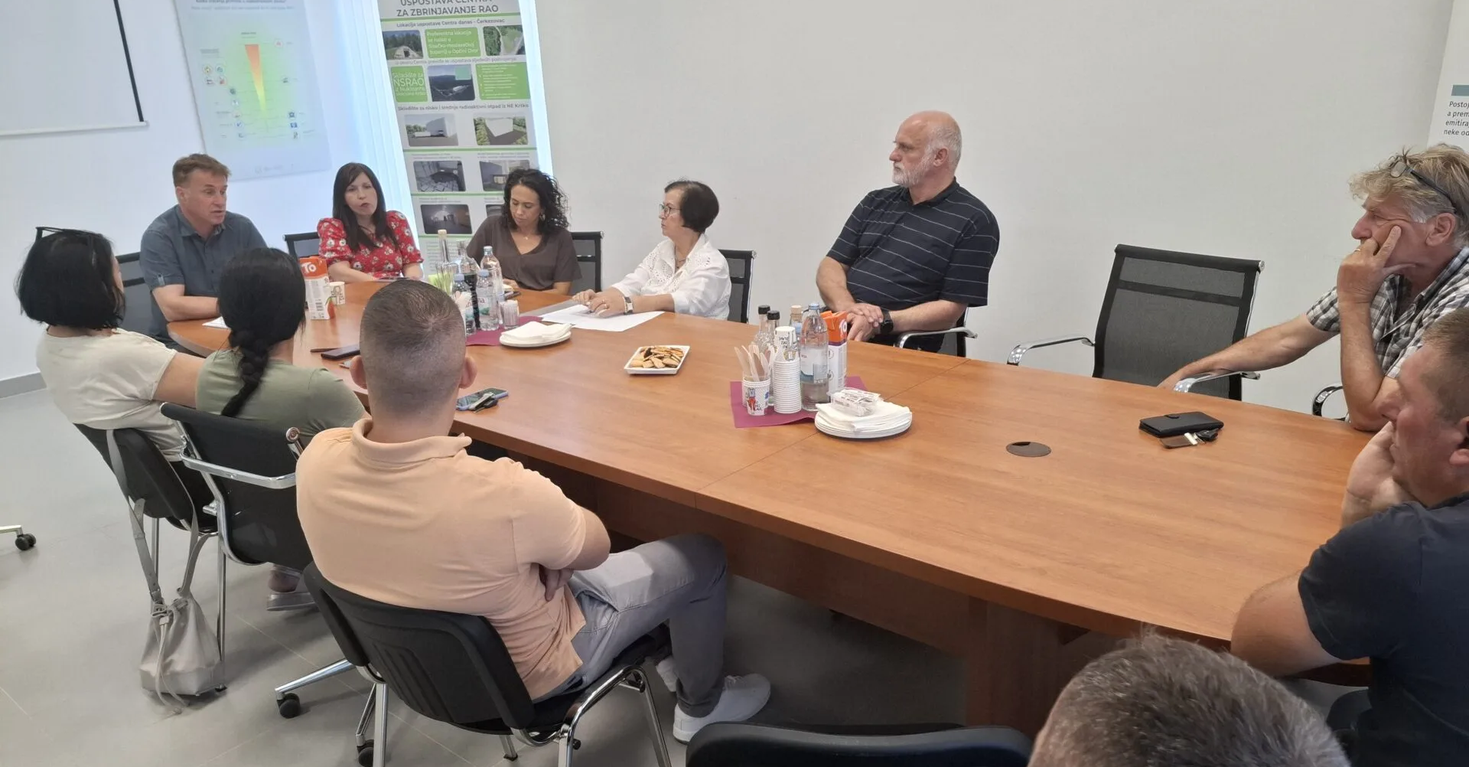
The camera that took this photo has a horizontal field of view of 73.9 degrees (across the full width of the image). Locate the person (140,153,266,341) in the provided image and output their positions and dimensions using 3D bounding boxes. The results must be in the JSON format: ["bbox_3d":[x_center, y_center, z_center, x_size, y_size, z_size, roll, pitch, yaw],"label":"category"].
[{"bbox_3d":[-2.227,-0.291,4.277,0.560,1.380,0.850,-18,24,-41],"label":"person"}]

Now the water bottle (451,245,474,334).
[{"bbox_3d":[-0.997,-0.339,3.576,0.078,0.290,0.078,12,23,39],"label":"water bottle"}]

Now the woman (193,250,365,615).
[{"bbox_3d":[-1.067,0.243,2.704,0.500,1.280,0.780,10,21,32],"label":"woman"}]

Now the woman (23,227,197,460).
[{"bbox_3d":[-1.589,0.166,2.987,0.500,1.290,0.800,3,18,15],"label":"woman"}]

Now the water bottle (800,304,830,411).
[{"bbox_3d":[0.212,-0.066,2.564,0.078,0.278,0.078,-2,18,1],"label":"water bottle"}]

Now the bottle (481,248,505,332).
[{"bbox_3d":[-0.878,-0.380,3.663,0.085,0.305,0.085,12,23,39],"label":"bottle"}]

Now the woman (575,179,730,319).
[{"bbox_3d":[-0.232,-0.176,3.881,0.550,1.230,0.780,10,21,34],"label":"woman"}]

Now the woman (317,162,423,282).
[{"bbox_3d":[-1.692,-0.410,4.741,0.480,1.280,0.800,-8,18,-18],"label":"woman"}]

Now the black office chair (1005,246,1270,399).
[{"bbox_3d":[1.321,0.114,3.269,0.600,1.020,0.580,-15,22,-35],"label":"black office chair"}]

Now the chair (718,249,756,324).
[{"bbox_3d":[-0.247,-0.117,4.395,0.570,0.890,0.600,7,20,27],"label":"chair"}]

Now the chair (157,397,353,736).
[{"bbox_3d":[-0.965,0.437,2.617,0.570,0.890,0.620,6,20,26],"label":"chair"}]

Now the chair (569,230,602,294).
[{"bbox_3d":[-0.967,-0.293,4.991,0.570,0.900,0.600,3,19,16],"label":"chair"}]

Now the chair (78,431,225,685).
[{"bbox_3d":[-1.555,0.395,2.949,0.530,0.820,0.580,11,22,37],"label":"chair"}]

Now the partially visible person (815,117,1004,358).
[{"bbox_3d":[0.609,-0.190,3.527,0.620,1.490,0.800,12,23,37],"label":"partially visible person"}]

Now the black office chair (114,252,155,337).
[{"bbox_3d":[-2.457,-0.136,4.566,0.620,0.930,0.570,9,21,33],"label":"black office chair"}]

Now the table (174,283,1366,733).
[{"bbox_3d":[-0.338,0.300,3.188,4.600,0.750,1.300,12,23,39],"label":"table"}]

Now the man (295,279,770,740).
[{"bbox_3d":[-0.406,0.343,2.139,0.580,1.310,1.000,6,20,25],"label":"man"}]

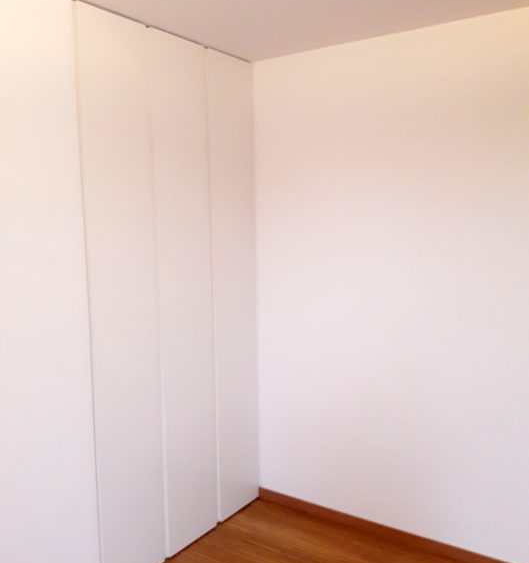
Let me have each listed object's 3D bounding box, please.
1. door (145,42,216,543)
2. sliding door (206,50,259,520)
[{"bbox_3d":[-0.383,0.097,2.730,0.040,2.420,0.375,4,8,34],"label":"door"},{"bbox_3d":[-0.171,0.058,3.040,0.040,2.420,0.365,4,8,34],"label":"sliding door"}]

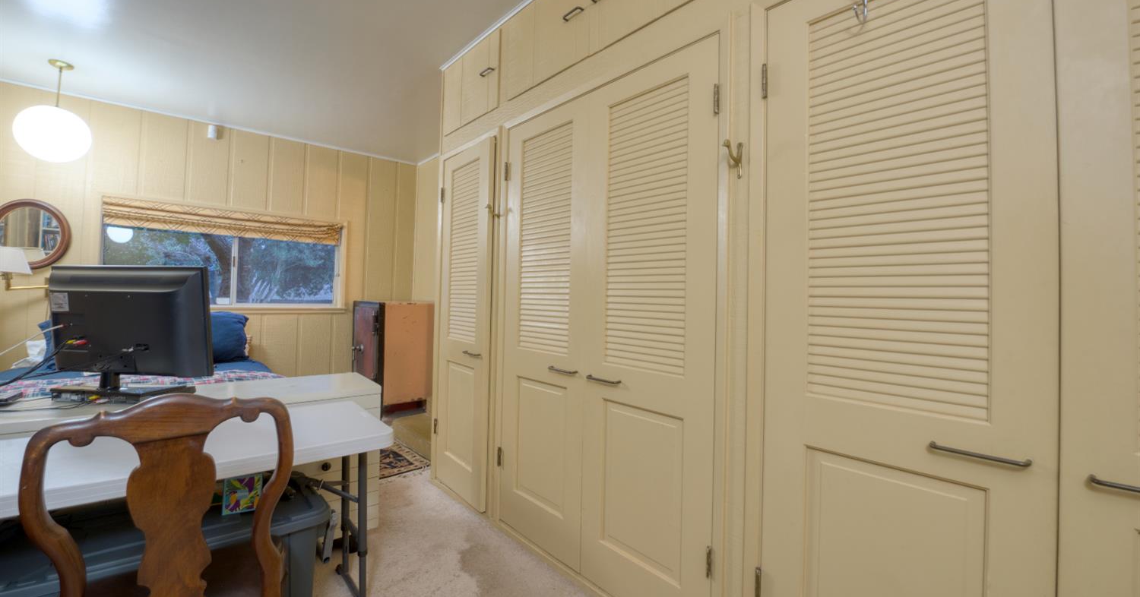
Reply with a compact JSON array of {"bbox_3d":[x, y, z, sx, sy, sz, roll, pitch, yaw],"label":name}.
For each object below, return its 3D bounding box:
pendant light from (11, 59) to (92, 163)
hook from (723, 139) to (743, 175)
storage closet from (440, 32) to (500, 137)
[{"bbox_3d":[-3.251,-1.178,2.803,0.336,0.625,0.336,1,0,-43],"label":"pendant light"},{"bbox_3d":[0.496,-0.428,1.351,0.095,0.114,0.024,1,0,-43],"label":"hook"},{"bbox_3d":[-0.382,-1.230,2.779,0.580,0.440,0.634,1,0,-43],"label":"storage closet"}]

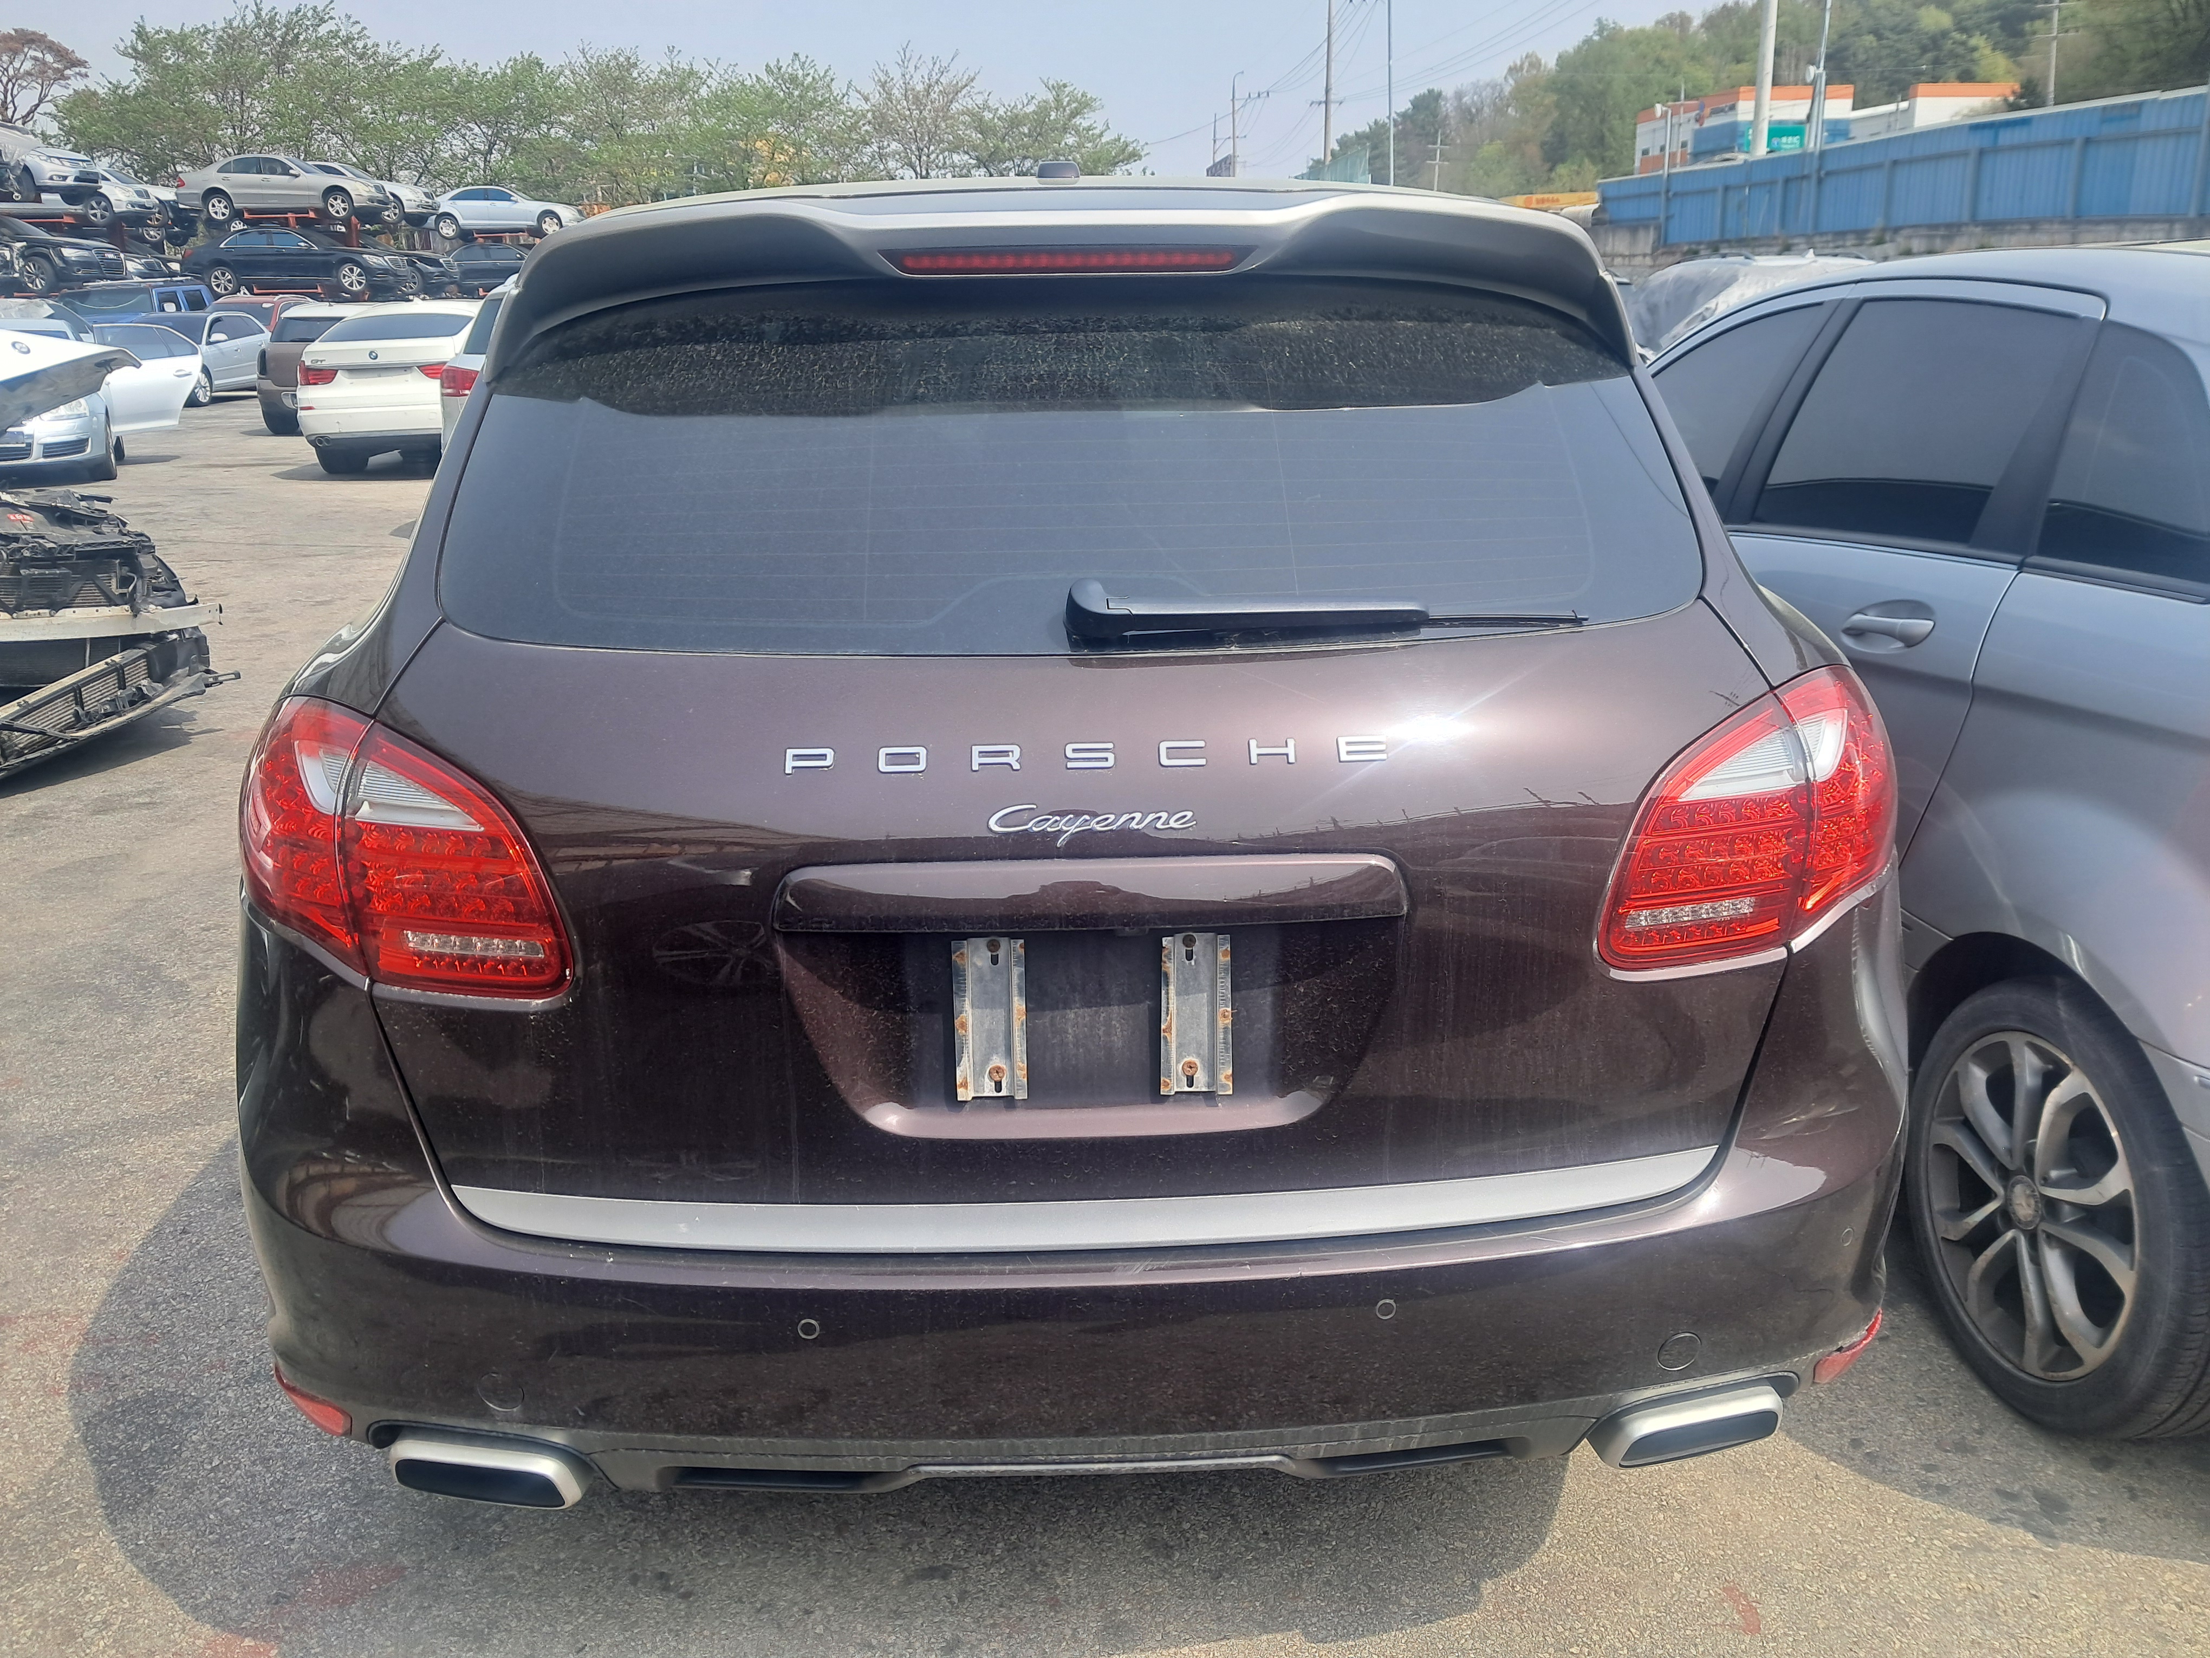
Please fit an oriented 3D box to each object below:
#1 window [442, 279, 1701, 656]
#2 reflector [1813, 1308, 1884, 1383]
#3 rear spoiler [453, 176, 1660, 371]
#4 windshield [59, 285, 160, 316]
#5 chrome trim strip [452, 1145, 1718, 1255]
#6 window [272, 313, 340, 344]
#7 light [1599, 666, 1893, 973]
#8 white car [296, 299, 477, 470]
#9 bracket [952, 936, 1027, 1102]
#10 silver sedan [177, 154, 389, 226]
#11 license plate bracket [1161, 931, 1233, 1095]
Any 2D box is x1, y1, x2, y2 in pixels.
[{"bbox_3d":[-0.028,-0.370,1.709,1.169,0.087,0.523,-1,61,-3],"label":"window"},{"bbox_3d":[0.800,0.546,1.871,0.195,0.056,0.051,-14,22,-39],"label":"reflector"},{"bbox_3d":[-0.039,-0.588,1.836,1.210,0.190,0.318,-1,17,-3],"label":"rear spoiler"},{"bbox_3d":[-16.355,-8.659,28.300,1.450,0.500,0.120,-2,-11,-6],"label":"windshield"},{"bbox_3d":[-0.006,0.345,1.581,1.184,0.051,0.087,-1,17,-3],"label":"chrome trim strip"},{"bbox_3d":[-9.564,-6.102,21.009,1.120,0.380,0.100,0,-3,0],"label":"window"},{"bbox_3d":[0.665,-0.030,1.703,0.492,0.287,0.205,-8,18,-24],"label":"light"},{"bbox_3d":[-6.624,-4.502,17.524,1.890,1.550,4.980,-2,17,-4],"label":"white car"},{"bbox_3d":[-0.107,0.178,1.601,0.066,0.153,0.015,-1,7,-3],"label":"bracket"},{"bbox_3d":[-19.874,-15.455,41.806,4.820,1.480,1.820,0,17,2],"label":"silver sedan"},{"bbox_3d":[0.087,0.174,1.611,0.066,0.153,0.015,-1,7,-3],"label":"license plate bracket"}]

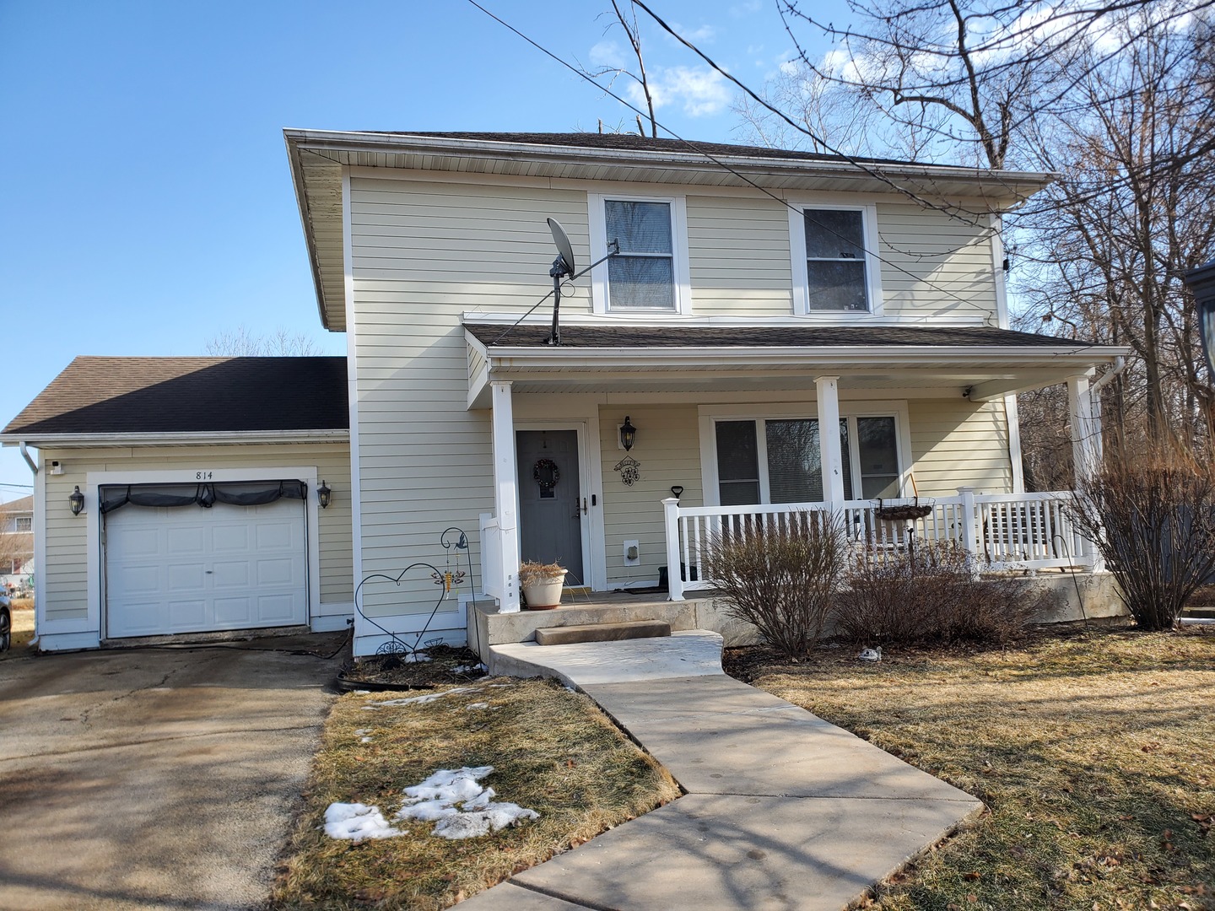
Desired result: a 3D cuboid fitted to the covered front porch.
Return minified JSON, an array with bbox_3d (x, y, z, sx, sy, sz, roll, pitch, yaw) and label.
[{"bbox_3d":[2.092,0.107,10.233,7.116,3.745,2.353,-2,-4,-14],"label":"covered front porch"}]

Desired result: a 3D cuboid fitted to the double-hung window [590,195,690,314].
[{"bbox_3d":[0.410,-2.485,11.242,1.263,1.507,0.116,-2,-4,-14],"label":"double-hung window"}]

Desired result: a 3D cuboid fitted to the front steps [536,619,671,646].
[{"bbox_3d":[-0.031,1.670,8.561,1.229,0.113,0.369,-2,-4,-14],"label":"front steps"}]

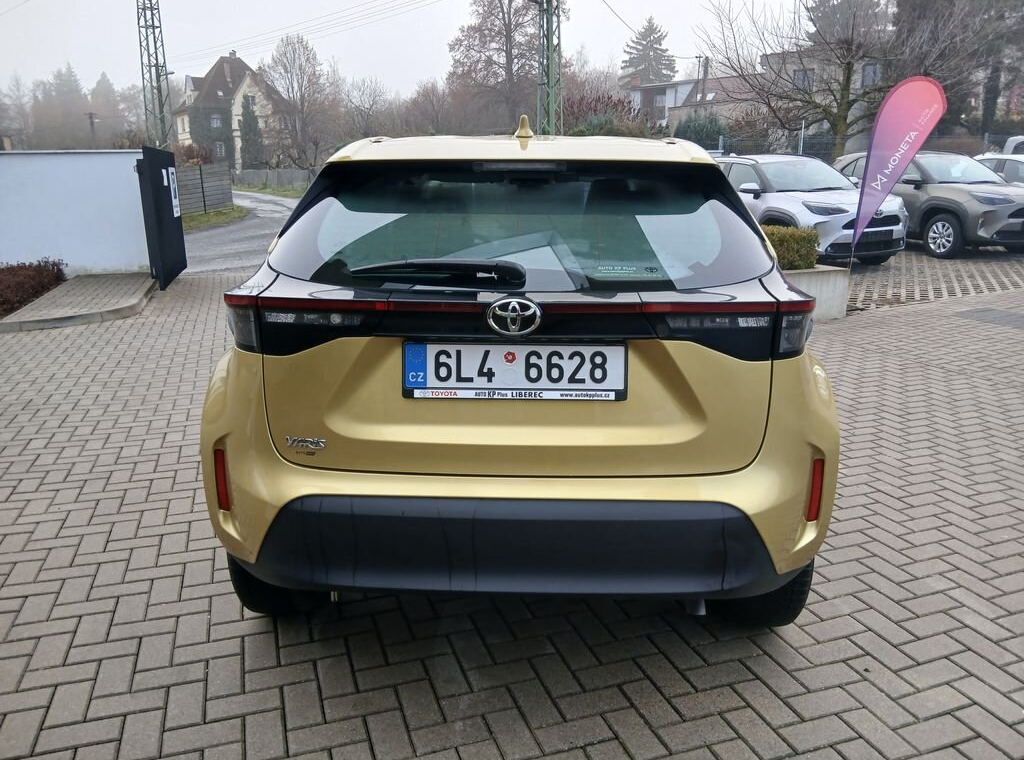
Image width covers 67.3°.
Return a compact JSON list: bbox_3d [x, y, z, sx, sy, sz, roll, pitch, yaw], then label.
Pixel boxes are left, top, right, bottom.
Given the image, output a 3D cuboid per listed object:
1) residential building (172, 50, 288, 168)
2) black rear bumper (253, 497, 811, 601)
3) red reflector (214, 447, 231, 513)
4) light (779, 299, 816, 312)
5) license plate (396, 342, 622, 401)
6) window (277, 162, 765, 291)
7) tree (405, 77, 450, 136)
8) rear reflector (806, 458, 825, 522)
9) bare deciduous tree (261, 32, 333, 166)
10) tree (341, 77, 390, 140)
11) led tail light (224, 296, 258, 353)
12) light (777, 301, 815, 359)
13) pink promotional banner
[{"bbox_3d":[-33.189,-32.006,91.000,11.300,13.400,11.000,-9,16,-29],"label":"residential building"},{"bbox_3d":[0.006,0.386,1.914,1.500,0.285,0.270,1,13,2],"label":"black rear bumper"},{"bbox_3d":[-0.753,0.262,1.998,0.032,0.172,0.030,6,14,21],"label":"red reflector"},{"bbox_3d":[0.689,-0.179,1.850,0.105,0.032,0.070,-2,14,-6],"label":"light"},{"bbox_3d":[0.006,-0.020,1.835,0.528,0.133,0.020,0,14,2],"label":"license plate"},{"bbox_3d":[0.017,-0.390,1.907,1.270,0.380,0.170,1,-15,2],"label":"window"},{"bbox_3d":[-8.350,-25.050,76.000,4.600,9.500,4.600,0,12,0],"label":"tree"},{"bbox_3d":[0.756,0.276,1.915,0.030,0.162,0.030,-5,15,-17],"label":"rear reflector"},{"bbox_3d":[-21.575,-27.883,77.000,7.000,12.800,7.000,-1,14,0],"label":"bare deciduous tree"},{"bbox_3d":[-12.953,-22.325,68.000,4.500,9.300,4.500,0,12,0],"label":"tree"},{"bbox_3d":[-0.665,-0.139,1.895,0.108,0.142,0.115,3,14,11],"label":"led tail light"},{"bbox_3d":[0.690,-0.124,1.874,0.120,0.145,0.140,1,13,2],"label":"light"},{"bbox_3d":[4.221,-2.386,8.400,0.830,1.760,0.100,3,15,12],"label":"pink promotional banner"}]

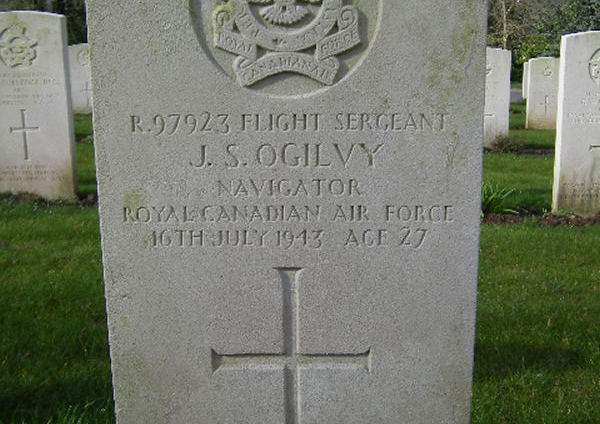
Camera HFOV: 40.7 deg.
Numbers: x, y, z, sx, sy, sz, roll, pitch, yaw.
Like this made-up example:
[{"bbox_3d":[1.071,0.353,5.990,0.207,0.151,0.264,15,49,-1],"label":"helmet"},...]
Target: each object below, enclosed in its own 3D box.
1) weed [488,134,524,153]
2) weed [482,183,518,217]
[{"bbox_3d":[1.659,-0.550,6.500,0.280,0.130,0.220,-1,12,0],"label":"weed"},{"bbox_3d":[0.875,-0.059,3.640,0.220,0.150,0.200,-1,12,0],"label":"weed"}]

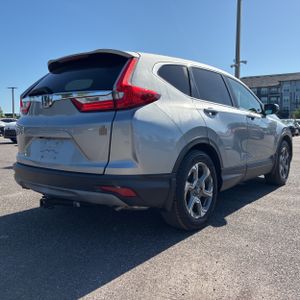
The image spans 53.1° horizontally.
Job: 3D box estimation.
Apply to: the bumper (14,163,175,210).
[{"bbox_3d":[-0.719,0.257,2.664,1.820,0.320,0.600,5,6,39],"label":"bumper"}]

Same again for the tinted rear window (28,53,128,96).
[{"bbox_3d":[-0.690,-0.632,2.612,1.200,0.410,0.130,5,-33,39],"label":"tinted rear window"}]

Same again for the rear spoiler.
[{"bbox_3d":[-0.587,-0.815,2.720,1.180,0.140,0.270,5,6,39],"label":"rear spoiler"}]

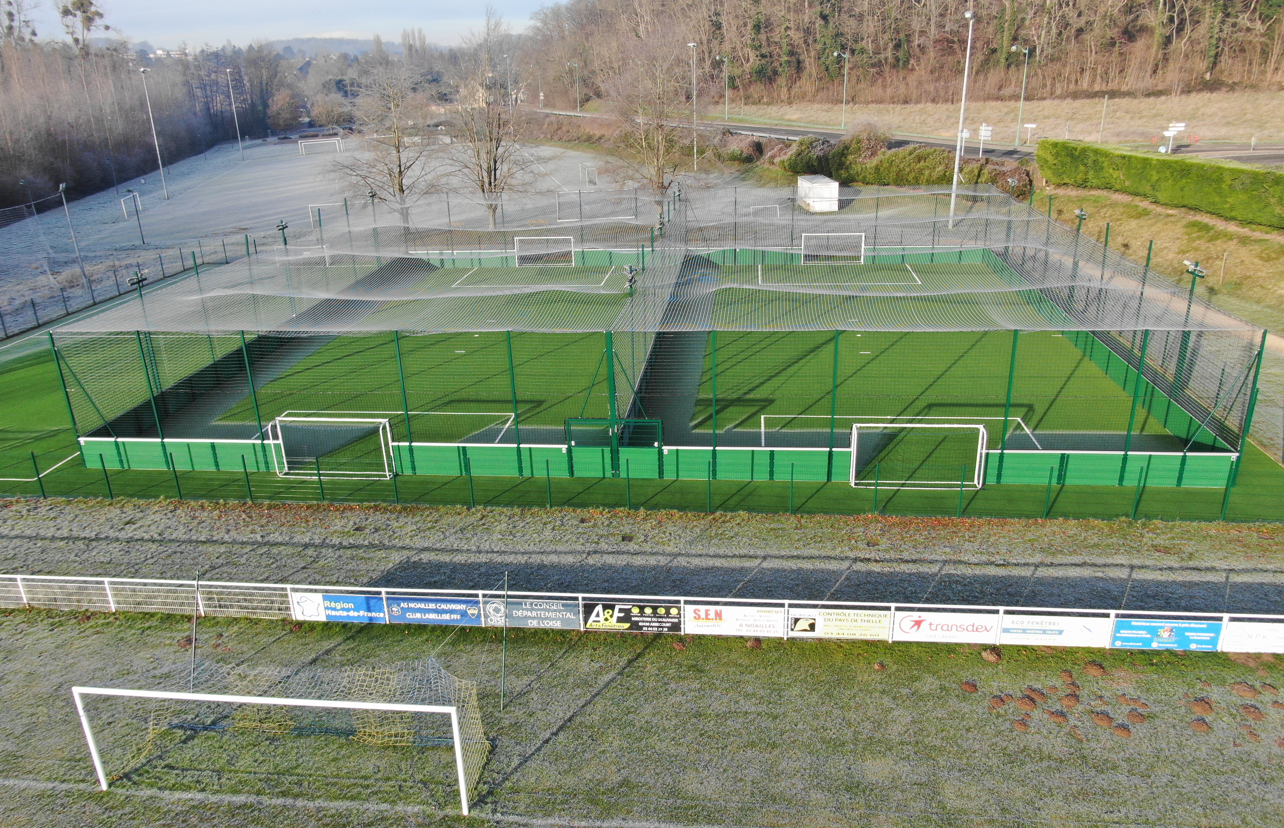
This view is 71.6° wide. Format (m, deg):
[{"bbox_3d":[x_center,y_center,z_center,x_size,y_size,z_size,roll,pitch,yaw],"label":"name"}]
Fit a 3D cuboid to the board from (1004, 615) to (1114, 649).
[{"bbox_3d":[9.689,5.119,20.890,2.460,0.790,0.040,0,22,7],"label":"board"}]

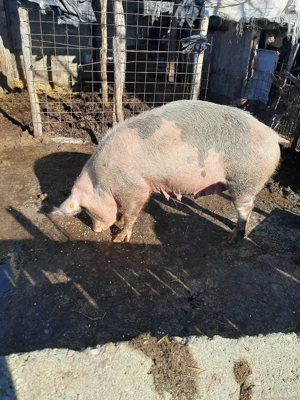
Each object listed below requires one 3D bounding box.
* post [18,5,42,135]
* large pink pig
[{"bbox_3d":[-1.498,-1.587,3.996,0.120,1.514,0.120,3,28,-2],"label":"post"},{"bbox_3d":[0.112,-0.181,2.168,1.580,0.955,0.480,1,28,-5],"label":"large pink pig"}]

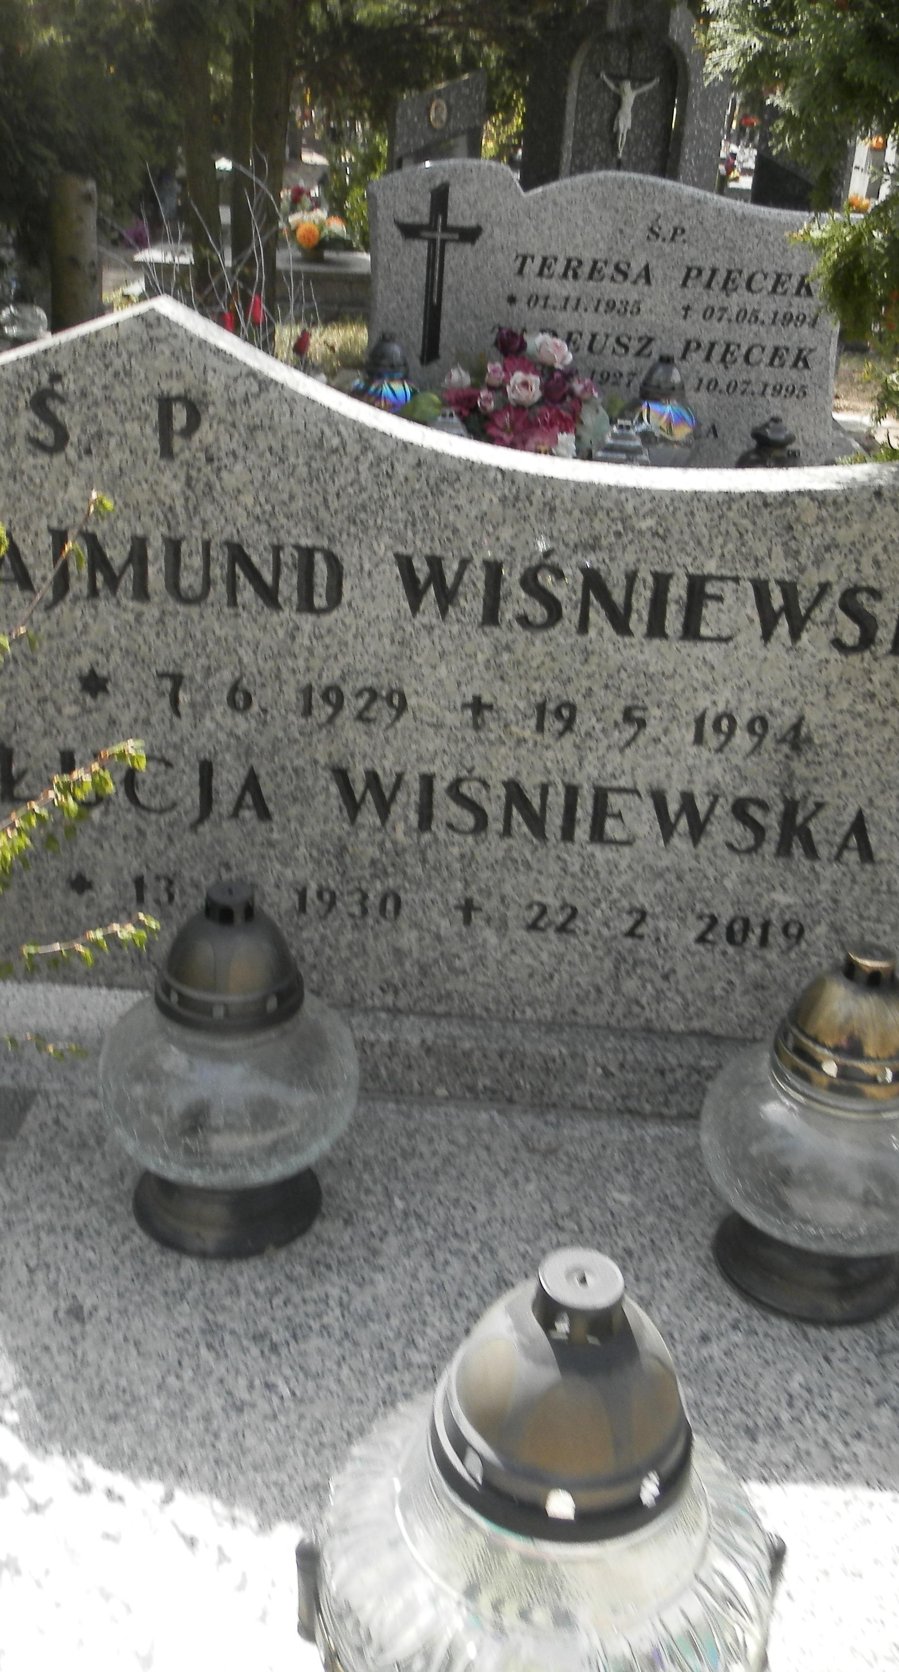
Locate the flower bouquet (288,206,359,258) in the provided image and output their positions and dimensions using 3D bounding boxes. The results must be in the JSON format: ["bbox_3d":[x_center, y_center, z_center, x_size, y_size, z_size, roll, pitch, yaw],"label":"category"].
[{"bbox_3d":[-0.695,-3.303,8.800,0.360,0.300,0.290,4,24,1],"label":"flower bouquet"}]

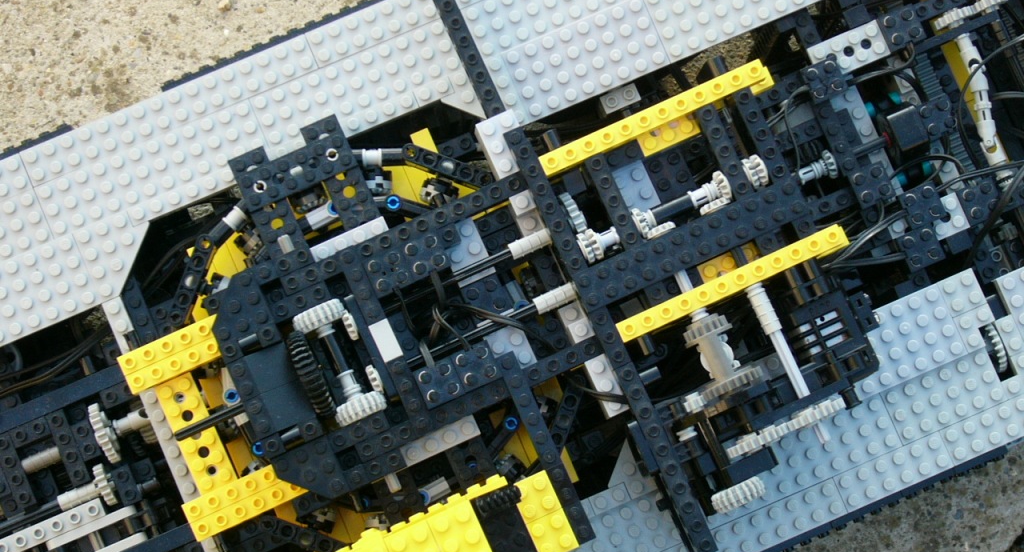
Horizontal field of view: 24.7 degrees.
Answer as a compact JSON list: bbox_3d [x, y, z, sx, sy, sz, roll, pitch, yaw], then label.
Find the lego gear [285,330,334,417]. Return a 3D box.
[{"bbox_3d":[-0.078,0.038,0.915,0.008,0.037,0.037,-24,83,-4],"label":"lego gear"}]

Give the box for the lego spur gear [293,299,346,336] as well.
[{"bbox_3d":[-0.075,0.017,0.918,0.021,0.021,0.008,-24,83,-4],"label":"lego spur gear"}]

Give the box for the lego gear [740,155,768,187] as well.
[{"bbox_3d":[0.096,-0.041,0.924,0.007,0.013,0.013,-24,83,-4],"label":"lego gear"}]

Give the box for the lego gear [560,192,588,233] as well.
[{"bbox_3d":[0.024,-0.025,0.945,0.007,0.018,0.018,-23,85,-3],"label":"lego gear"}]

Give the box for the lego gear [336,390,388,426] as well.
[{"bbox_3d":[-0.058,0.052,0.913,0.021,0.021,0.008,-24,83,-4],"label":"lego gear"}]

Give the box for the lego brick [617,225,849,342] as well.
[{"bbox_3d":[0.086,0.003,0.920,0.096,0.011,0.008,-24,85,-4],"label":"lego brick"}]

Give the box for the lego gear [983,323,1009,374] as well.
[{"bbox_3d":[0.200,0.029,0.977,0.005,0.025,0.025,-23,83,-4],"label":"lego gear"}]

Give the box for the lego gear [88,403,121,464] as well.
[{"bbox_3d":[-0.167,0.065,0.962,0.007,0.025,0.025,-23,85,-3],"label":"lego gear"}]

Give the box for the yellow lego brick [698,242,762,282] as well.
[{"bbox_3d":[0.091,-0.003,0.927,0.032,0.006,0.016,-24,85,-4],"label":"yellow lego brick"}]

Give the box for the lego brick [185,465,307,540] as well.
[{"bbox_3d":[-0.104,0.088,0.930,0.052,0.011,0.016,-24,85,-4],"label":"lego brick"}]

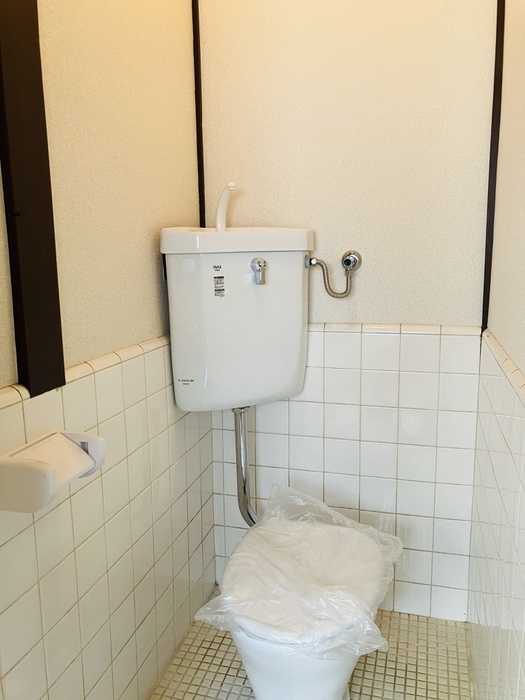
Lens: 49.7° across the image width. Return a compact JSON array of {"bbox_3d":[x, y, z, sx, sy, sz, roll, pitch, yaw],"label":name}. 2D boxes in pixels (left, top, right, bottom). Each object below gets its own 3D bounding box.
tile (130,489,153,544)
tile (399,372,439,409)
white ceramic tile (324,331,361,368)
[{"bbox_3d":[-0.294,0.391,1.348,0.009,0.106,0.106,2,10,16],"label":"tile"},{"bbox_3d":[0.445,0.114,1.610,0.106,0.106,0.008,2,10,16],"label":"tile"},{"bbox_3d":[0.238,0.002,1.656,0.106,0.106,0.009,2,10,15],"label":"white ceramic tile"}]

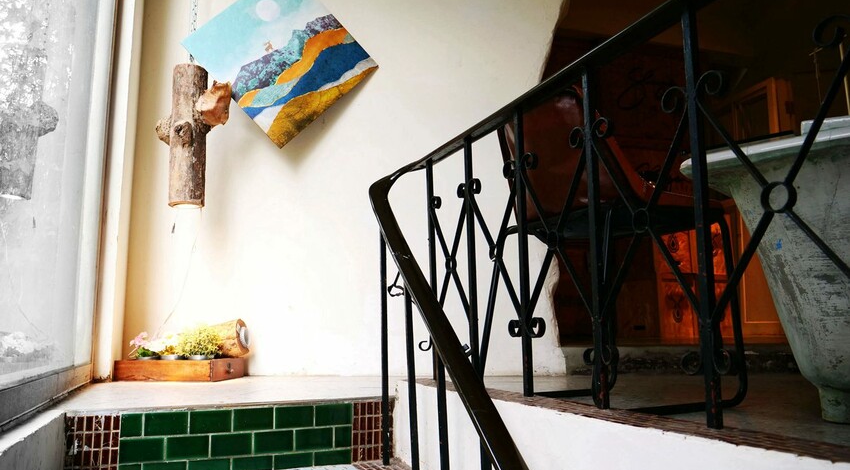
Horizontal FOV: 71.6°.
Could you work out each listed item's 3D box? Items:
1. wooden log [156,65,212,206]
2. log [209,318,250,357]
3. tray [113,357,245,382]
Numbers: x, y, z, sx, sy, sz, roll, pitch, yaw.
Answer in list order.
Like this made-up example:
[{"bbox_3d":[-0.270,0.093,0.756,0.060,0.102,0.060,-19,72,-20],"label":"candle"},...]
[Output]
[{"bbox_3d":[-0.937,-0.385,2.300,0.221,0.550,0.175,2,-9,-19],"label":"wooden log"},{"bbox_3d":[-0.827,0.424,2.280,0.255,0.136,0.136,-14,-8,0],"label":"log"},{"bbox_3d":[-0.953,0.523,2.300,0.400,0.075,0.230,-2,-9,11],"label":"tray"}]

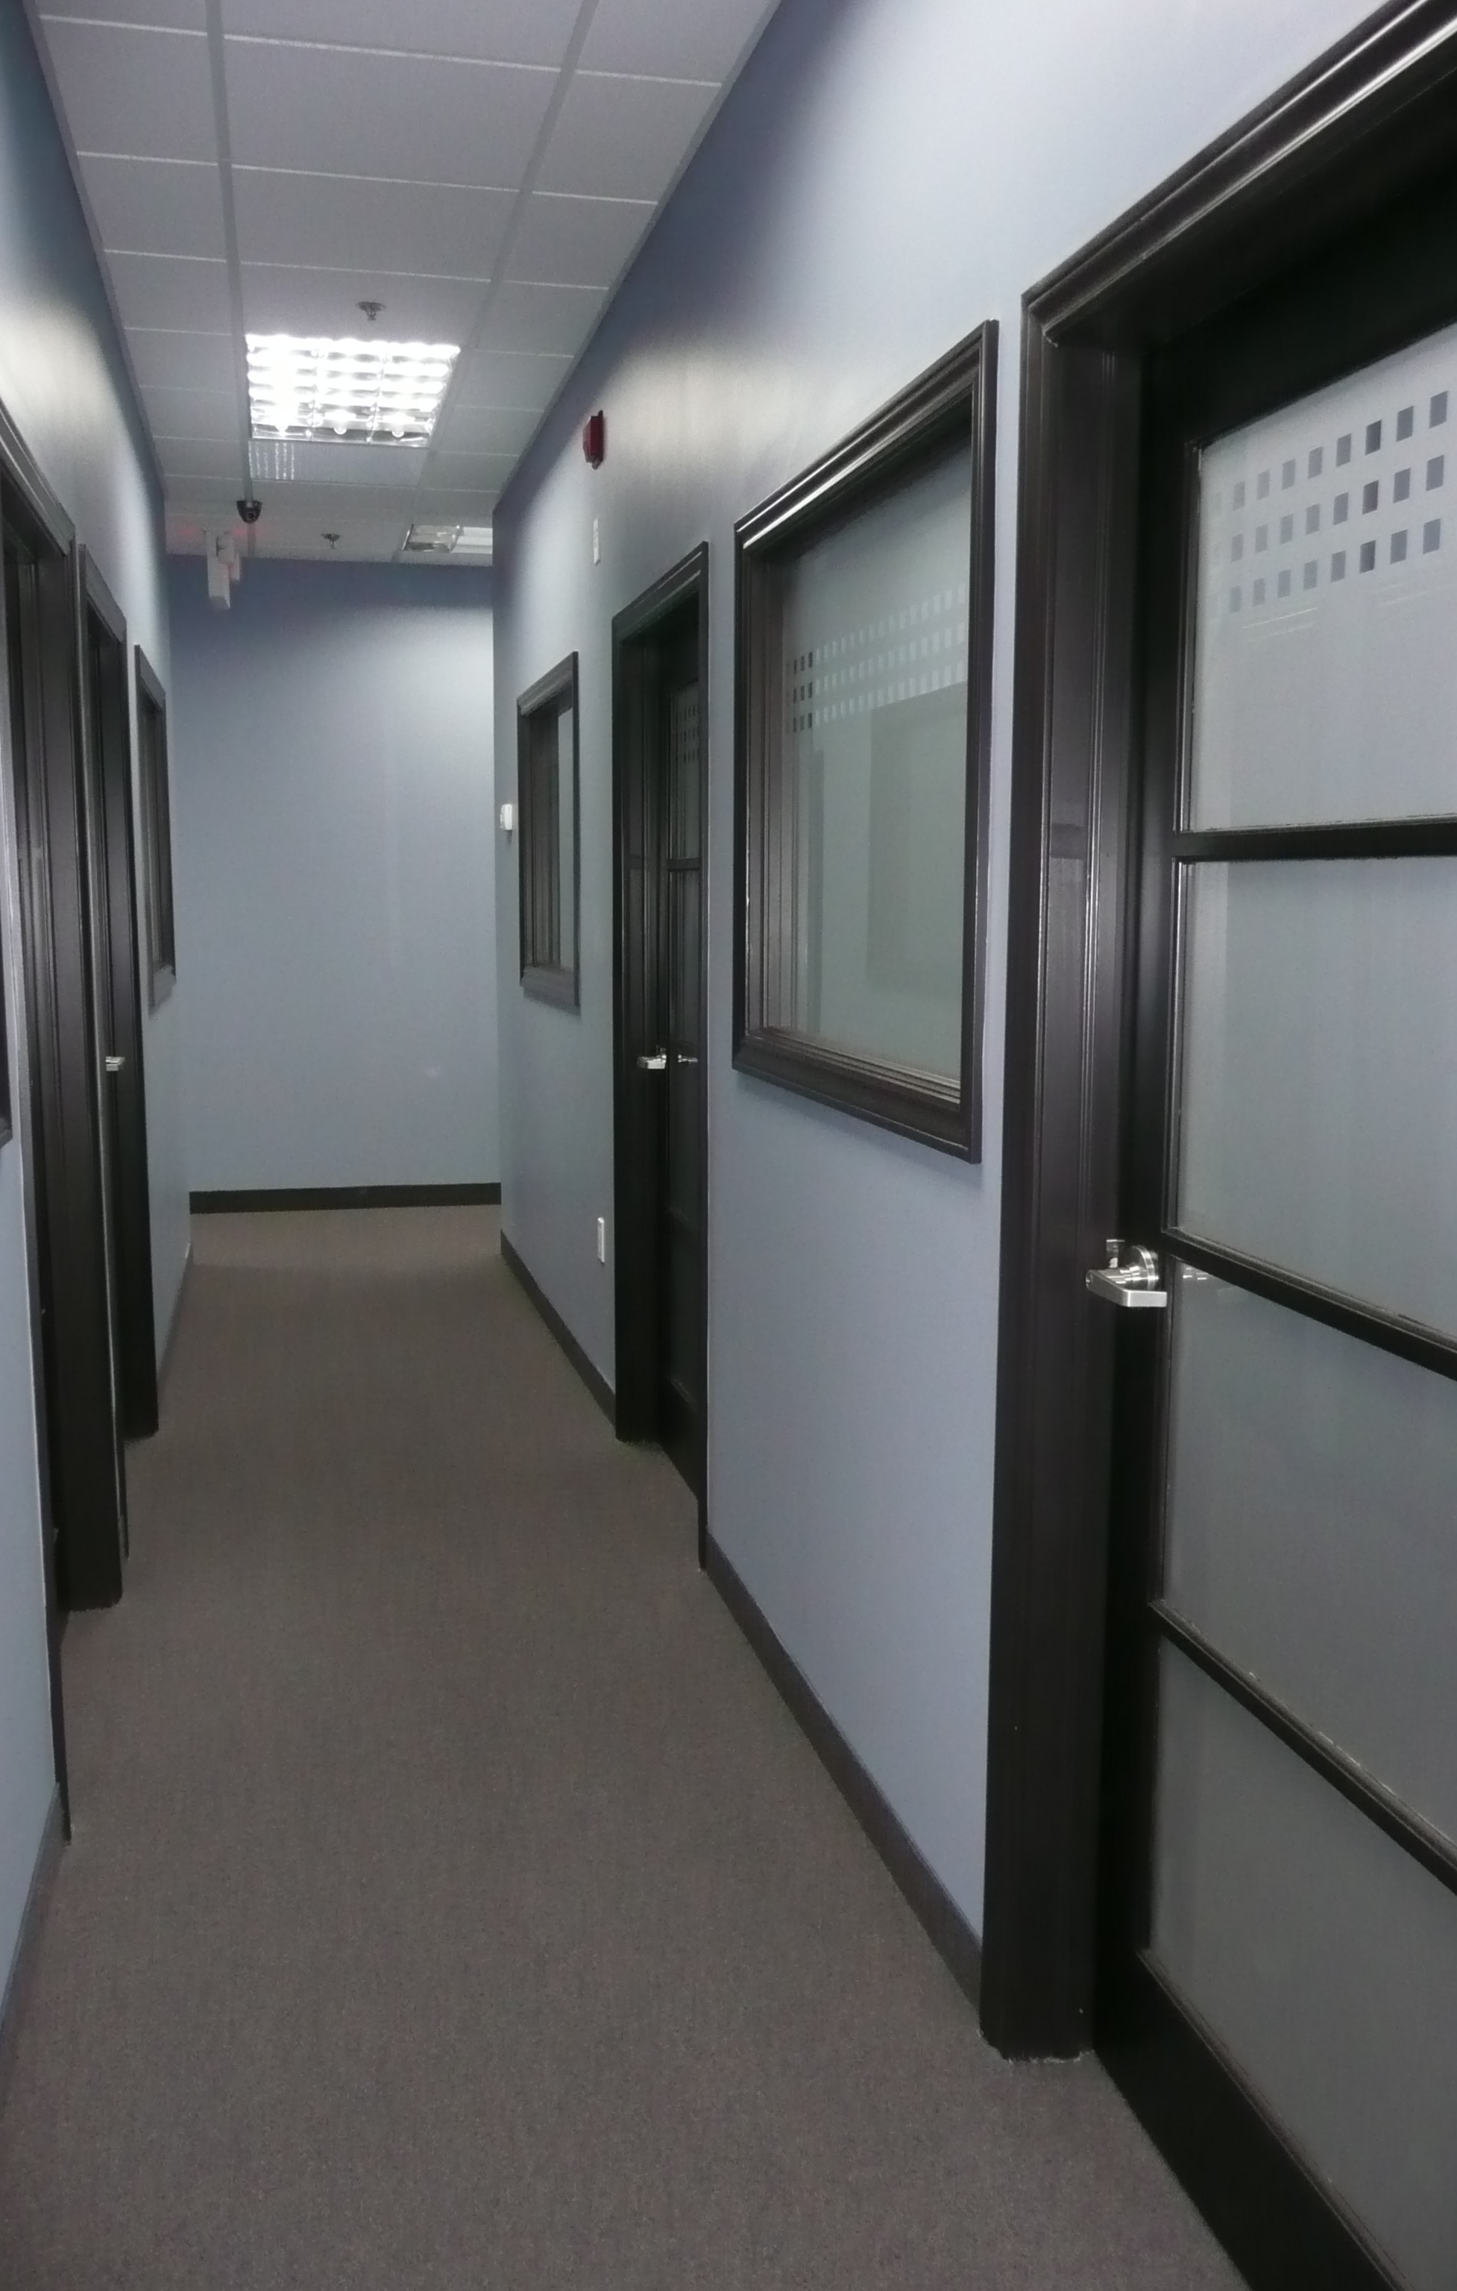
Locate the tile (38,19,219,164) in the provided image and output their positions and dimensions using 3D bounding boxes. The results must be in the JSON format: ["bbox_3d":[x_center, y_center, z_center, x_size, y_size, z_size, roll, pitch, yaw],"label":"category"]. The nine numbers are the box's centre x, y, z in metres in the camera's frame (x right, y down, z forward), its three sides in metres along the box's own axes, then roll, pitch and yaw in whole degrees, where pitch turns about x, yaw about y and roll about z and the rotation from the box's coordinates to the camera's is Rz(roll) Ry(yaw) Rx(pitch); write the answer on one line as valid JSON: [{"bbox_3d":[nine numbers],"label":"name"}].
[{"bbox_3d":[-1.106,-1.968,3.467,0.284,0.020,0.592,-2,8,-13],"label":"tile"}]

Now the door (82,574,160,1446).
[{"bbox_3d":[-1.472,-0.208,4.311,0.139,2.117,1.054,-2,8,-13],"label":"door"}]

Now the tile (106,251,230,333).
[{"bbox_3d":[-1.379,-2.112,4.588,0.294,0.020,0.591,-2,8,-13],"label":"tile"}]

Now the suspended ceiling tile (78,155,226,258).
[{"bbox_3d":[-1.246,-2.049,4.048,0.284,0.020,0.592,-2,8,-13],"label":"suspended ceiling tile"}]

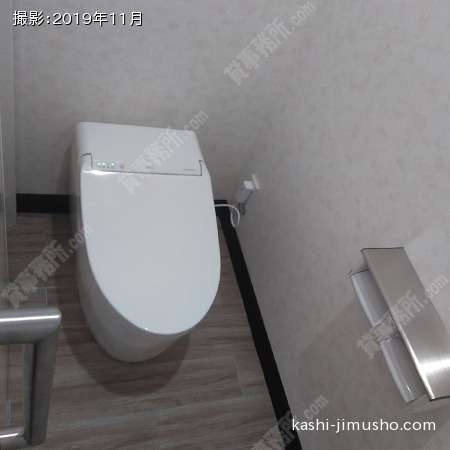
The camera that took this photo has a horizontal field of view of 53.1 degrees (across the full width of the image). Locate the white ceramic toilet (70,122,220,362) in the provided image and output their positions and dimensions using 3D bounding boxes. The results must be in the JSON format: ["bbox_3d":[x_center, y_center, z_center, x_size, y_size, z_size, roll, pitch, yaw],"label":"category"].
[{"bbox_3d":[-0.272,0.101,1.417,0.376,0.481,0.685,1,54,-23],"label":"white ceramic toilet"}]

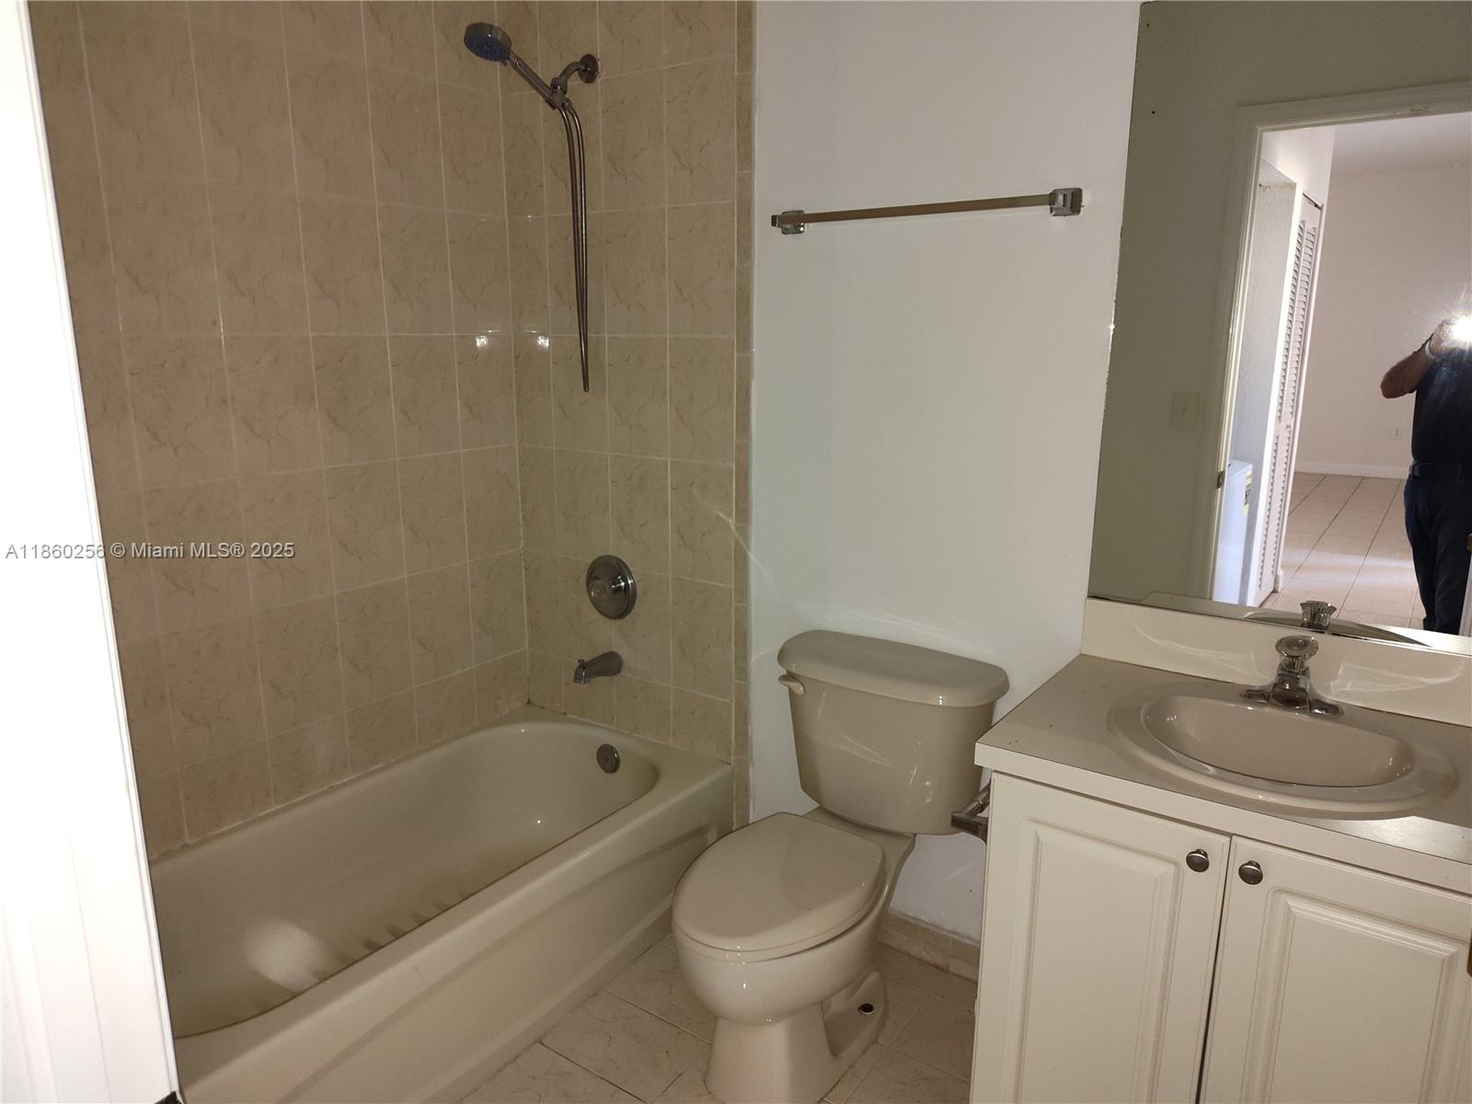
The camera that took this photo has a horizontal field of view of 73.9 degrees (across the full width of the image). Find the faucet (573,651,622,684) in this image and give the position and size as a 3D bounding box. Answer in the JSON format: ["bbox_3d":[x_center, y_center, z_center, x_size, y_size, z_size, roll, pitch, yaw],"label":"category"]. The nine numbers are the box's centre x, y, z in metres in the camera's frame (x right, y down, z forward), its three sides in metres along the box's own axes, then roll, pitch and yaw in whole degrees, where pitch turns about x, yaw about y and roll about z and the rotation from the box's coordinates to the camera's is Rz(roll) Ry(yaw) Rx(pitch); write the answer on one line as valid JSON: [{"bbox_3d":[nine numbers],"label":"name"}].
[{"bbox_3d":[-0.377,0.313,2.663,0.058,0.070,0.138,9,15,34],"label":"faucet"}]

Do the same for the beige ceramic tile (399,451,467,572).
[{"bbox_3d":[-0.801,-0.104,2.586,0.010,0.302,0.200,9,16,34],"label":"beige ceramic tile"}]

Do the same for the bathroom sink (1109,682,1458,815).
[{"bbox_3d":[0.847,0.372,1.560,0.485,0.175,0.485,9,15,34],"label":"bathroom sink"}]

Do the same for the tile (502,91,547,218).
[{"bbox_3d":[-0.554,-1.037,2.572,0.147,0.301,0.010,9,15,34],"label":"tile"}]

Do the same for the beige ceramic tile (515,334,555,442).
[{"bbox_3d":[-0.559,-0.447,2.719,0.145,0.302,0.010,9,16,34],"label":"beige ceramic tile"}]

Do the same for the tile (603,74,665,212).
[{"bbox_3d":[-0.245,-0.989,2.364,0.200,0.301,0.010,9,15,34],"label":"tile"}]

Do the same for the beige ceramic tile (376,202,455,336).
[{"bbox_3d":[-0.799,-0.699,2.446,0.010,0.303,0.201,9,16,34],"label":"beige ceramic tile"}]

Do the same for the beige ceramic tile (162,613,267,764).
[{"bbox_3d":[-1.149,0.302,2.160,0.010,0.302,0.200,9,15,34],"label":"beige ceramic tile"}]

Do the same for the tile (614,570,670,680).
[{"bbox_3d":[-0.250,0.197,2.634,0.200,0.301,0.010,9,15,34],"label":"tile"}]

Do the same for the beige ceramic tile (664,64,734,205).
[{"bbox_3d":[-0.080,-0.964,2.257,0.200,0.302,0.010,9,15,34],"label":"beige ceramic tile"}]

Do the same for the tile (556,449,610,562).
[{"bbox_3d":[-0.414,-0.125,2.678,0.200,0.301,0.010,9,15,34],"label":"tile"}]

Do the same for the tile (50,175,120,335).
[{"bbox_3d":[-1.266,-0.554,1.802,0.010,0.302,0.200,9,16,34],"label":"tile"}]

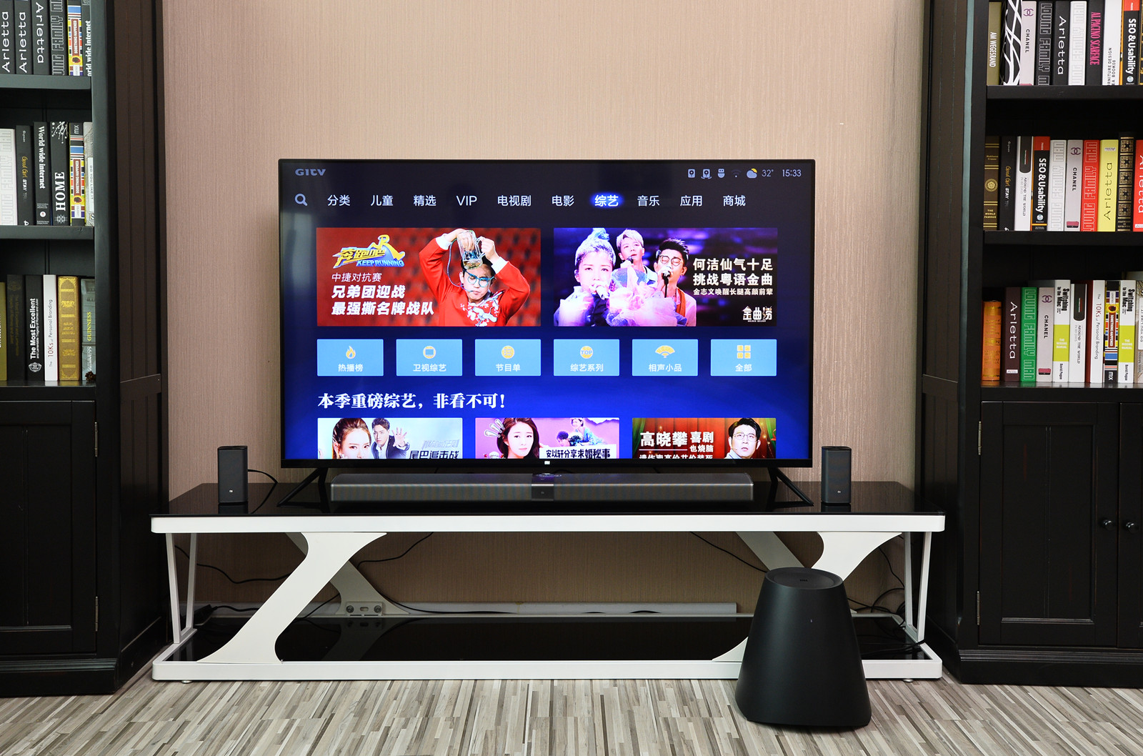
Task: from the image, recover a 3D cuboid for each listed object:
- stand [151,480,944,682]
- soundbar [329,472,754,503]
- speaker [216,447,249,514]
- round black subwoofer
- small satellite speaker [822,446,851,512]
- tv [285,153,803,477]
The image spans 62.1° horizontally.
[{"bbox_3d":[-0.062,0.543,2.607,2.000,0.433,0.380,0,5,-1],"label":"stand"},{"bbox_3d":[-0.078,0.301,2.562,1.105,0.055,0.130,0,5,-1],"label":"soundbar"},{"bbox_3d":[-0.892,0.257,2.511,0.067,0.147,0.062,0,5,-7],"label":"speaker"},{"bbox_3d":[0.559,0.629,2.273,0.315,0.320,0.315,0,5,-1],"label":"round black subwoofer"},{"bbox_3d":[0.697,0.262,2.508,0.067,0.147,0.062,0,5,0],"label":"small satellite speaker"},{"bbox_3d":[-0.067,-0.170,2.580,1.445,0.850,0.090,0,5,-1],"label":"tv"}]

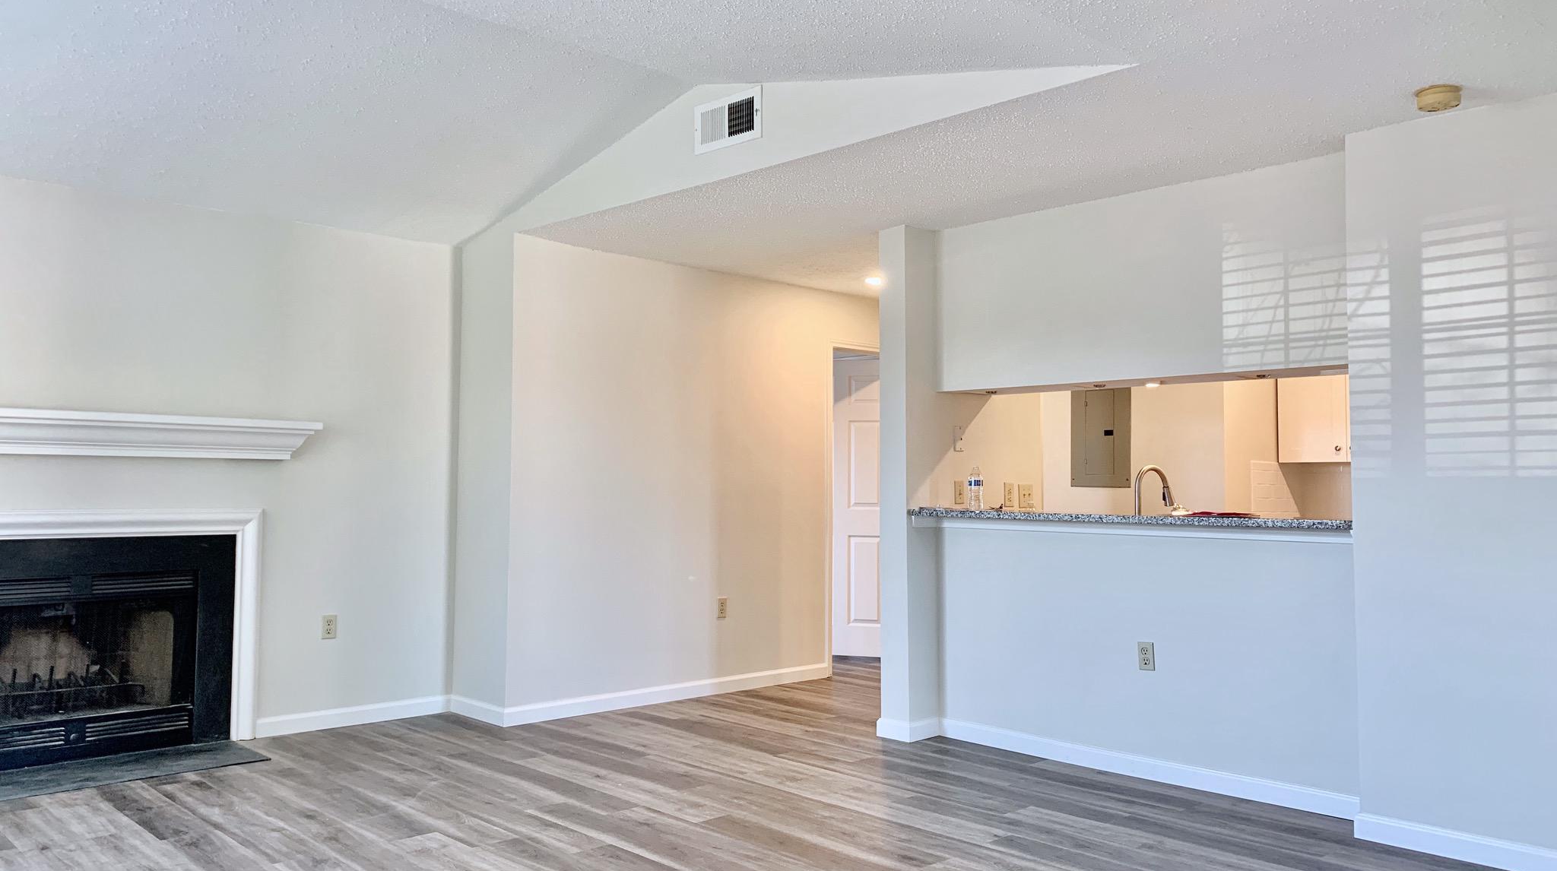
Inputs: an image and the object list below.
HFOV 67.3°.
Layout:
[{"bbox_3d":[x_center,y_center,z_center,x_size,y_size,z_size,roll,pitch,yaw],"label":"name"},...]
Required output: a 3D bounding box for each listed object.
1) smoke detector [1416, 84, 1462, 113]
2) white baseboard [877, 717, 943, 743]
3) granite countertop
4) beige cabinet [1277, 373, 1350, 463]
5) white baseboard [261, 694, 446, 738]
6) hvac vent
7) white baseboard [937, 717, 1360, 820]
[{"bbox_3d":[2.042,-1.040,3.616,0.128,0.047,0.128,3,-3,-44],"label":"smoke detector"},{"bbox_3d":[0.622,1.383,5.541,0.221,0.086,0.205,3,-3,-44],"label":"white baseboard"},{"bbox_3d":[1.430,0.344,4.865,0.365,0.034,1.960,3,-3,-44],"label":"granite countertop"},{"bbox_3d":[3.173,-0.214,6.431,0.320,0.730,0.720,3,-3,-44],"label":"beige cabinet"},{"bbox_3d":[-2.063,1.374,5.746,0.970,0.086,0.016,3,-3,-44],"label":"white baseboard"},{"bbox_3d":[-0.209,-1.258,4.685,0.025,0.202,0.406,3,-3,-44],"label":"hvac vent"},{"bbox_3d":[1.454,1.361,4.848,0.016,0.086,1.960,3,-3,-44],"label":"white baseboard"}]

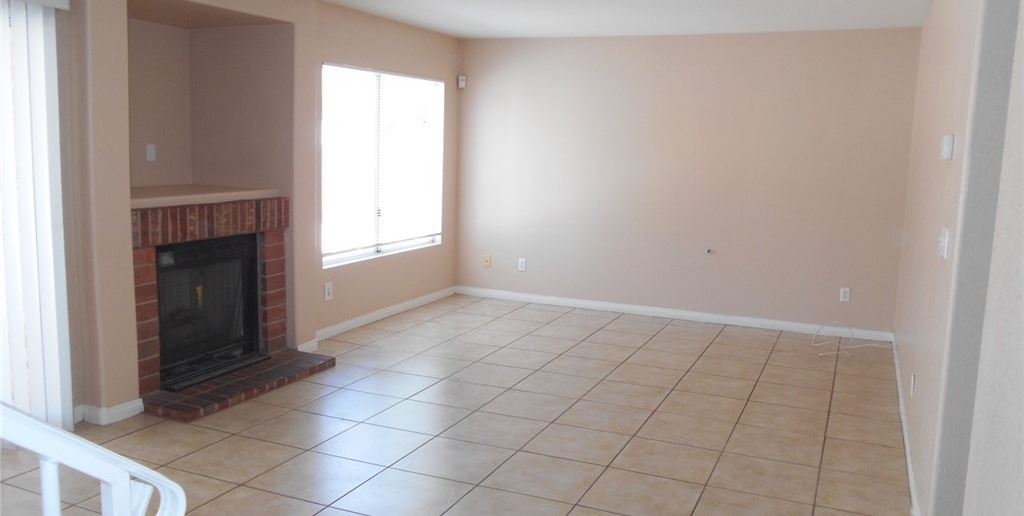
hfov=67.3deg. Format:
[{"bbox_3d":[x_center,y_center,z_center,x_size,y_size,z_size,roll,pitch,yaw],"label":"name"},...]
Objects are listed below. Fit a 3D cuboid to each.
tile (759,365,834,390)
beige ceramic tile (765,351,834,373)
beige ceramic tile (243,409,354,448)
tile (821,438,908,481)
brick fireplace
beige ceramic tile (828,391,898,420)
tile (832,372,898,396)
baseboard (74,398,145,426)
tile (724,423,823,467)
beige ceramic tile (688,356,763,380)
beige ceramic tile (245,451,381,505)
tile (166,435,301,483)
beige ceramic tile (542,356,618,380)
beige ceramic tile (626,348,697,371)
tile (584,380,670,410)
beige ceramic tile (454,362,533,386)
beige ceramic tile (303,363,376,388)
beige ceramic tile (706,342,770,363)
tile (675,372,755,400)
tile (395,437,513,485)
[{"bbox_3d":[1.943,0.812,5.233,0.450,0.012,0.450,4,8,23],"label":"tile"},{"bbox_3d":[2.109,0.759,5.588,0.450,0.012,0.450,4,8,24],"label":"beige ceramic tile"},{"bbox_3d":[-1.112,0.895,4.038,0.450,0.012,0.450,4,8,23],"label":"beige ceramic tile"},{"bbox_3d":[1.725,0.984,3.762,0.372,0.010,0.442,5,9,24],"label":"tile"},{"bbox_3d":[-1.659,0.222,4.711,0.478,1.137,1.329,4,8,23],"label":"brick fireplace"},{"bbox_3d":[2.099,0.888,4.569,0.387,0.012,0.450,4,8,24],"label":"beige ceramic tile"},{"bbox_3d":[2.274,0.827,4.949,0.373,0.010,0.445,4,8,24],"label":"tile"},{"bbox_3d":[-2.154,0.818,4.110,0.160,0.090,0.330,4,8,24],"label":"baseboard"},{"bbox_3d":[1.347,0.957,3.926,0.450,0.012,0.450,4,8,24],"label":"tile"},{"bbox_3d":[1.489,0.764,5.331,0.449,0.010,0.442,5,9,24],"label":"beige ceramic tile"},{"bbox_3d":[-0.859,0.964,3.394,0.445,0.010,0.445,4,8,24],"label":"beige ceramic tile"},{"bbox_3d":[-1.281,0.941,3.602,0.450,0.010,0.450,5,8,24],"label":"tile"},{"bbox_3d":[0.477,0.764,5.372,0.450,0.012,0.450,4,8,23],"label":"beige ceramic tile"},{"bbox_3d":[1.095,0.747,5.616,0.450,0.012,0.450,4,8,23],"label":"beige ceramic tile"},{"bbox_3d":[0.704,0.836,4.707,0.449,0.010,0.442,5,9,24],"label":"tile"},{"bbox_3d":[-0.132,0.781,5.093,0.450,0.012,0.450,4,8,24],"label":"beige ceramic tile"},{"bbox_3d":[-1.122,0.758,5.038,0.413,0.010,0.442,5,9,24],"label":"beige ceramic tile"},{"bbox_3d":[1.670,0.724,5.724,0.450,0.010,0.450,5,8,24],"label":"beige ceramic tile"},{"bbox_3d":[1.313,0.827,4.942,0.450,0.012,0.450,4,8,24],"label":"tile"},{"bbox_3d":[-0.269,0.959,3.671,0.450,0.012,0.450,4,8,23],"label":"tile"}]

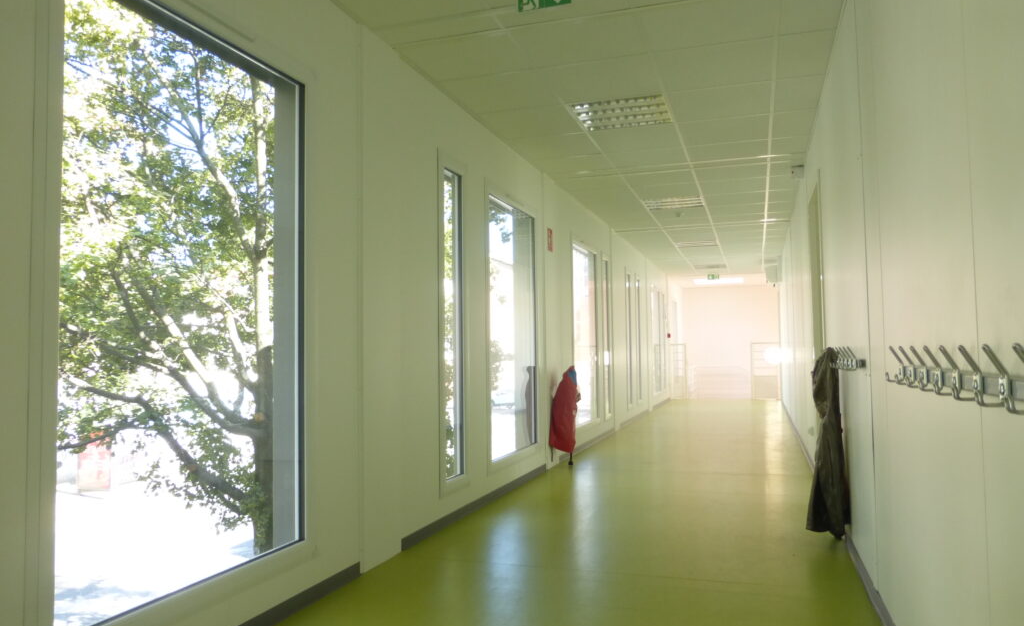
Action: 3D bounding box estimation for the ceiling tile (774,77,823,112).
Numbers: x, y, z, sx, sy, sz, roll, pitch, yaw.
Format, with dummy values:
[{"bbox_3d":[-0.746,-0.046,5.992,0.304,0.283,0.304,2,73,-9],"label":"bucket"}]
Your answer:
[{"bbox_3d":[1.686,-1.291,4.193,0.259,0.020,0.604,-1,-3,19],"label":"ceiling tile"}]

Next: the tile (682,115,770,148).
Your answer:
[{"bbox_3d":[1.473,-1.261,4.910,0.601,0.020,0.580,-1,-3,19],"label":"tile"}]

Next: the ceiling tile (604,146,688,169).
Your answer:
[{"bbox_3d":[1.082,-1.215,5.594,0.588,0.020,0.478,-1,-3,19],"label":"ceiling tile"}]

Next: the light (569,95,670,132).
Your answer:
[{"bbox_3d":[0.714,-1.303,4.551,0.600,0.080,0.595,-1,-3,19],"label":"light"}]

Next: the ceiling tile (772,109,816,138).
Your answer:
[{"bbox_3d":[1.890,-1.273,4.773,0.277,0.020,0.598,-1,-3,19],"label":"ceiling tile"}]

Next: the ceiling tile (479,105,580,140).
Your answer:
[{"bbox_3d":[0.138,-1.266,4.748,0.616,0.020,0.595,-1,-3,19],"label":"ceiling tile"}]

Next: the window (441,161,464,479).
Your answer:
[{"bbox_3d":[-0.369,0.064,4.226,0.060,1.825,0.320,-1,-3,19],"label":"window"}]

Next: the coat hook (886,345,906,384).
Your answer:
[{"bbox_3d":[1.076,0.144,1.993,0.051,0.105,0.030,-1,-3,19],"label":"coat hook"}]

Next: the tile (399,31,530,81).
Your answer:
[{"bbox_3d":[-0.228,-1.311,3.640,0.588,0.020,0.500,-1,-3,19],"label":"tile"}]

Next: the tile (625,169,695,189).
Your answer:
[{"bbox_3d":[1.314,-1.190,6.292,0.600,0.020,0.505,-1,-3,19],"label":"tile"}]

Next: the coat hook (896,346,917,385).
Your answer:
[{"bbox_3d":[1.035,0.137,1.865,0.044,0.104,0.030,-1,-3,19],"label":"coat hook"}]

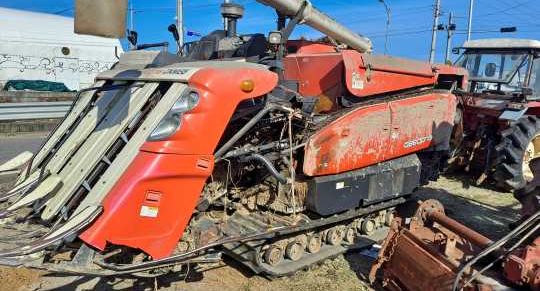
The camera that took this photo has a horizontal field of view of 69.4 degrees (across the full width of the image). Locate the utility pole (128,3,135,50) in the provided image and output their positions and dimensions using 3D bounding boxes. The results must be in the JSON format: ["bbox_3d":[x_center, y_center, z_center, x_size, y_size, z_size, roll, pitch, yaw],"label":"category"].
[{"bbox_3d":[-15.345,-10.183,43.727,0.260,10.950,0.260,1,8,0],"label":"utility pole"}]

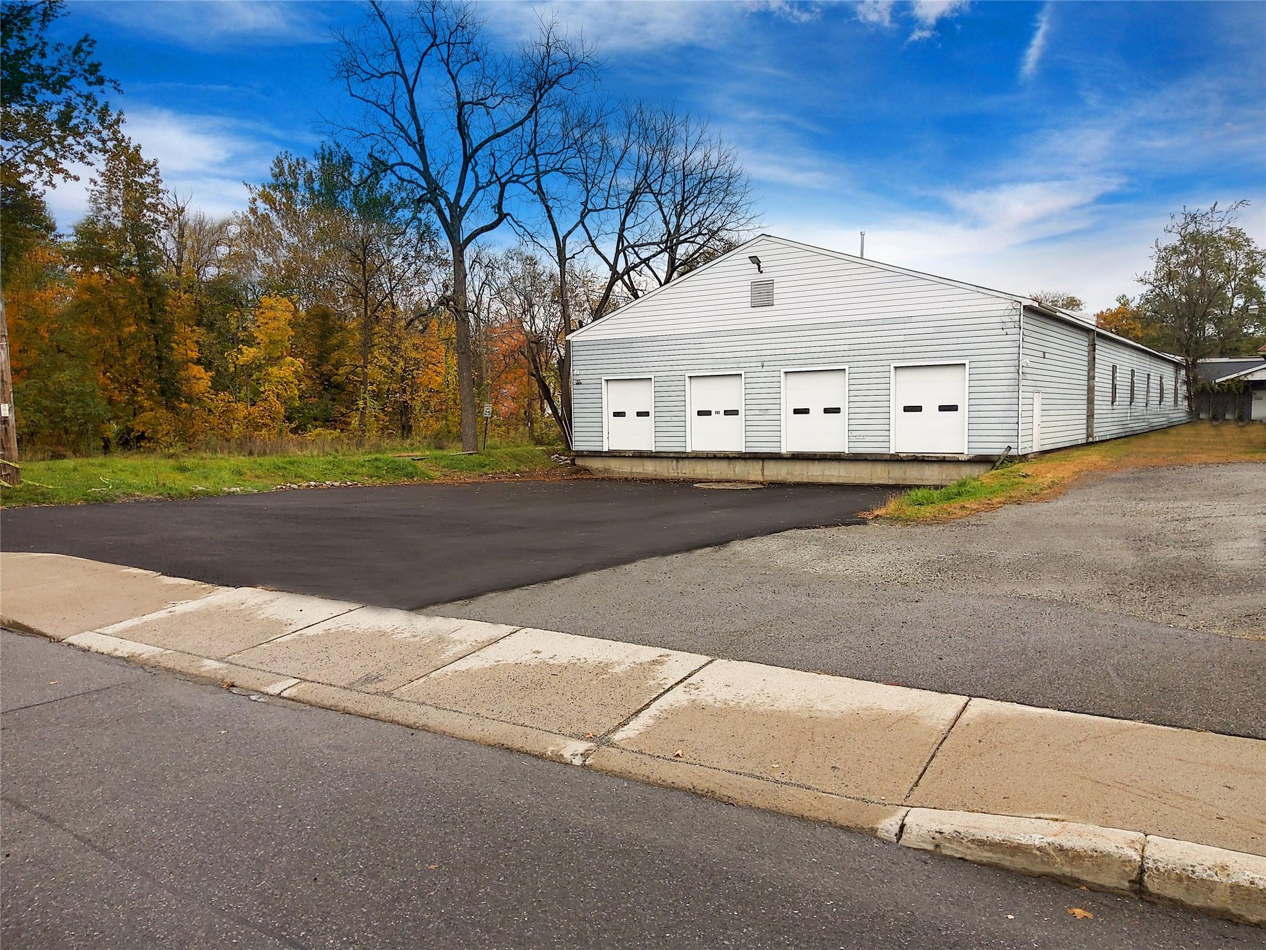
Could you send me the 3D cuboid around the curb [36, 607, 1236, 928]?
[{"bbox_3d":[-1.479,1.234,5.352,8.500,0.150,0.270,1,4,33],"label":"curb"}]

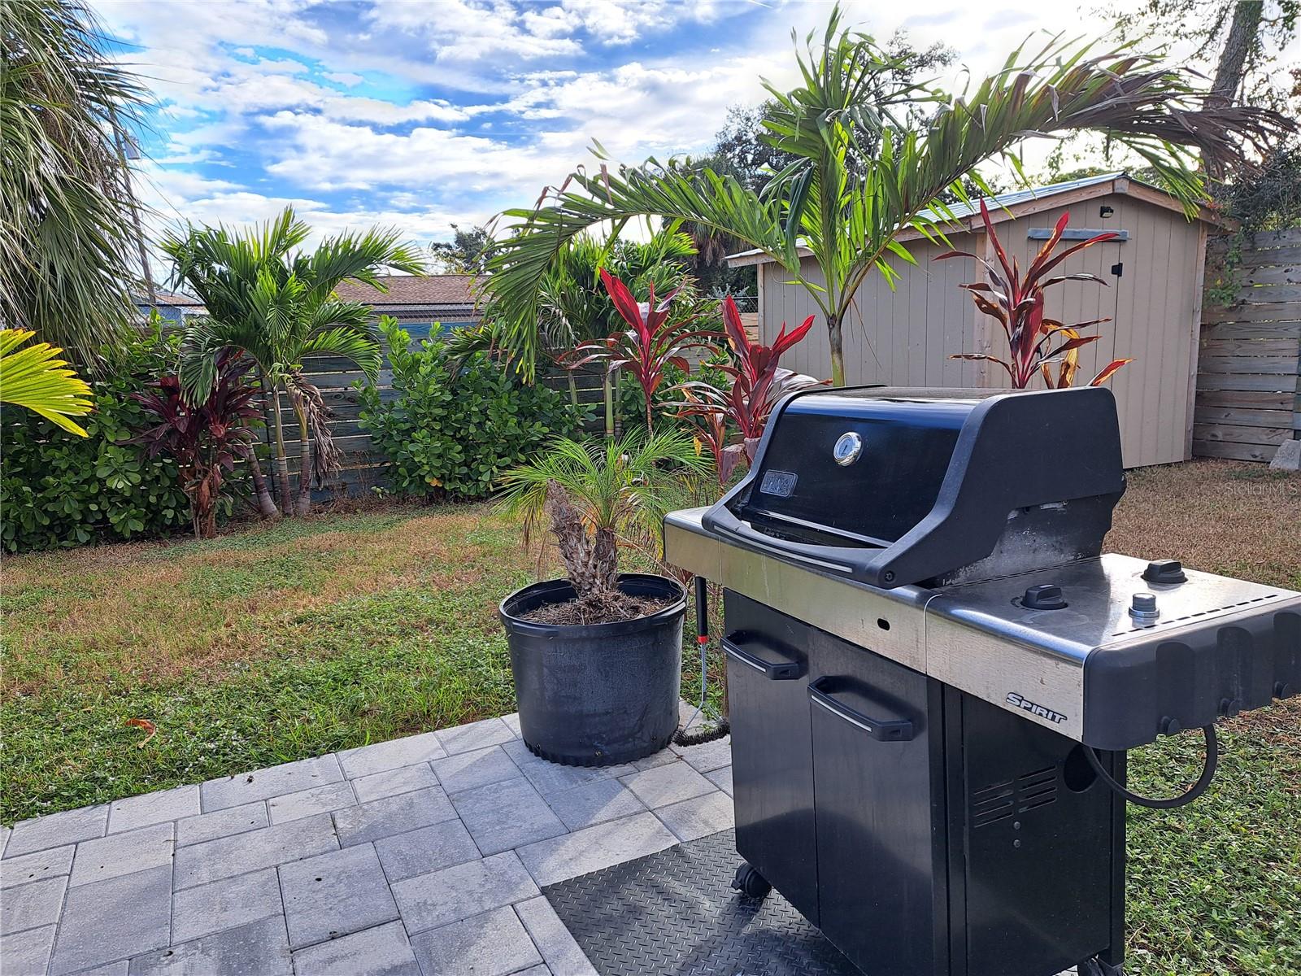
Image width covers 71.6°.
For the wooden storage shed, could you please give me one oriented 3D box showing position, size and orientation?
[{"bbox_3d":[2.913,-1.498,8.620,2.960,2.370,3.360,-6,11,-25],"label":"wooden storage shed"}]

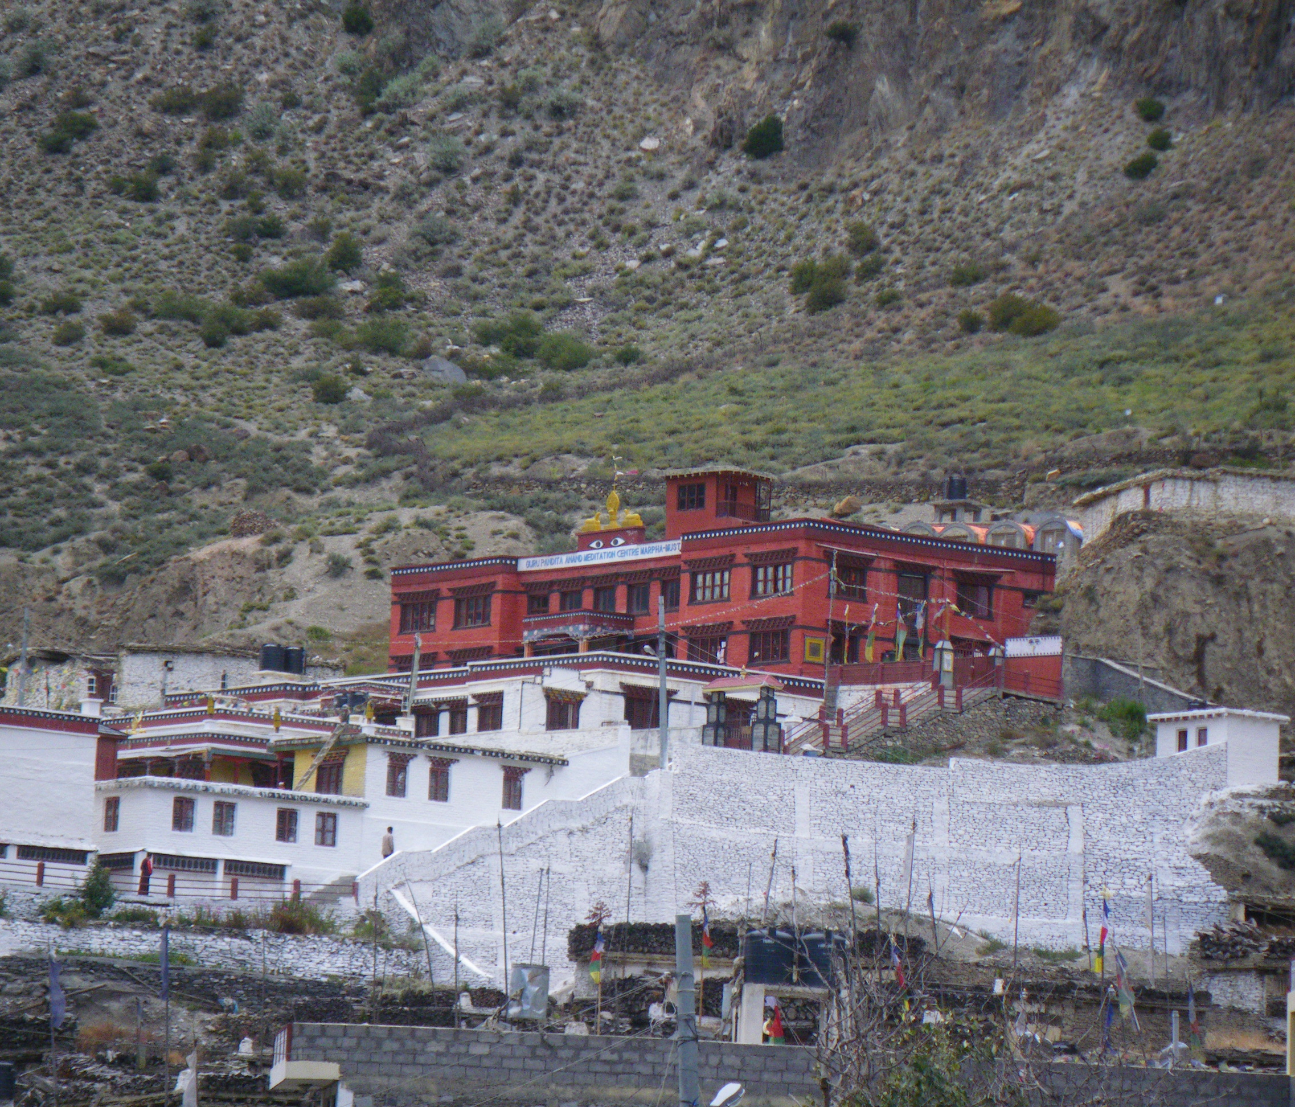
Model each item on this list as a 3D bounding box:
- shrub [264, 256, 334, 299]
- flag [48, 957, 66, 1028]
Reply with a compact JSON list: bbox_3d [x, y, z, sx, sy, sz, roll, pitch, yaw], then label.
[{"bbox_3d":[-20.335,-16.100,348.000,4.216,2.226,3.657,1,-7,0],"label":"shrub"},{"bbox_3d":[-15.033,11.172,152.000,0.418,1.842,0.150,2,-8,-5],"label":"flag"}]

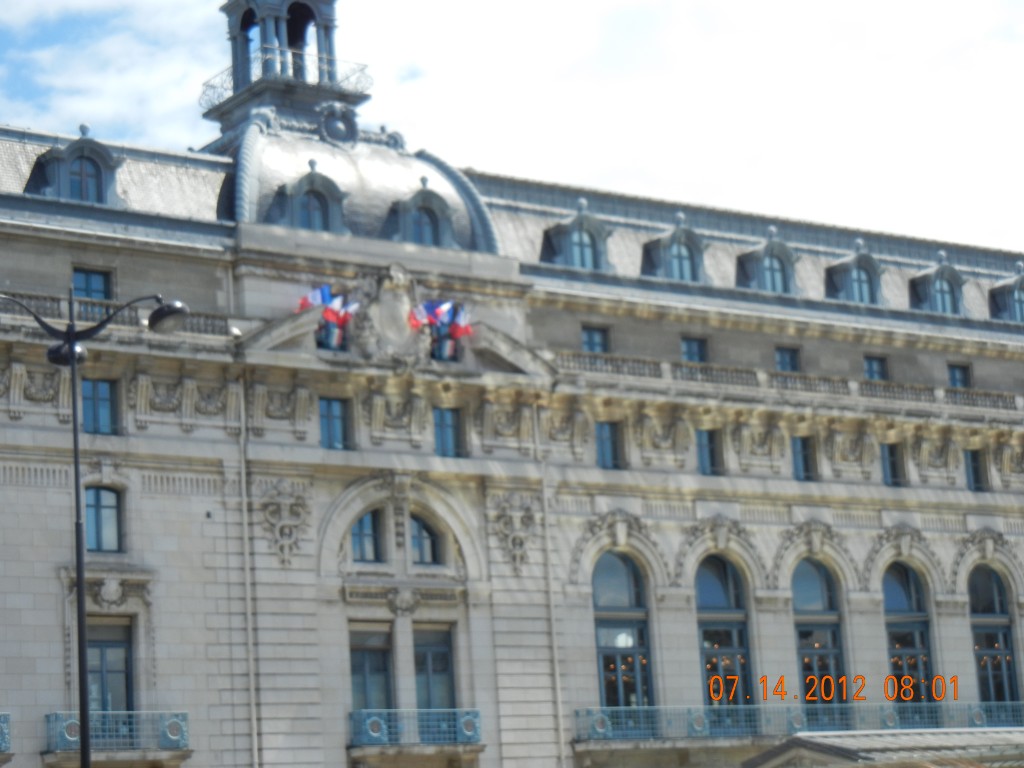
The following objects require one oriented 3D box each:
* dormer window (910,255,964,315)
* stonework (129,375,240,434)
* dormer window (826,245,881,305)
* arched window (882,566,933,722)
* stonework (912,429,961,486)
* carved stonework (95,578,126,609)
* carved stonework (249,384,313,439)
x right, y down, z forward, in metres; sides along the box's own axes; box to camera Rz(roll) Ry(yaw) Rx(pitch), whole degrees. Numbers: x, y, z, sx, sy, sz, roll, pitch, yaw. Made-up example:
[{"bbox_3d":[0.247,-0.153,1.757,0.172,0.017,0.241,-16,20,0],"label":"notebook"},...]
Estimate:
[{"bbox_3d":[16.551,-3.871,89.700,2.420,2.574,1.496,5,-15,-35],"label":"dormer window"},{"bbox_3d":[-9.273,0.592,64.631,3.350,1.480,0.500,5,-15,-34],"label":"stonework"},{"bbox_3d":[12.795,-4.122,85.767,2.343,2.641,1.200,5,-14,-34],"label":"dormer window"},{"bbox_3d":[13.840,9.113,79.345,2.136,5.855,0.350,5,-15,-34],"label":"arched window"},{"bbox_3d":[17.225,2.932,92.398,2.300,2.070,0.550,5,-16,-34],"label":"stonework"},{"bbox_3d":[-11.512,6.002,65.130,0.877,0.818,0.350,5,-15,-35],"label":"carved stonework"},{"bbox_3d":[-7.618,0.877,75.260,2.100,1.700,0.550,5,-16,-34],"label":"carved stonework"}]

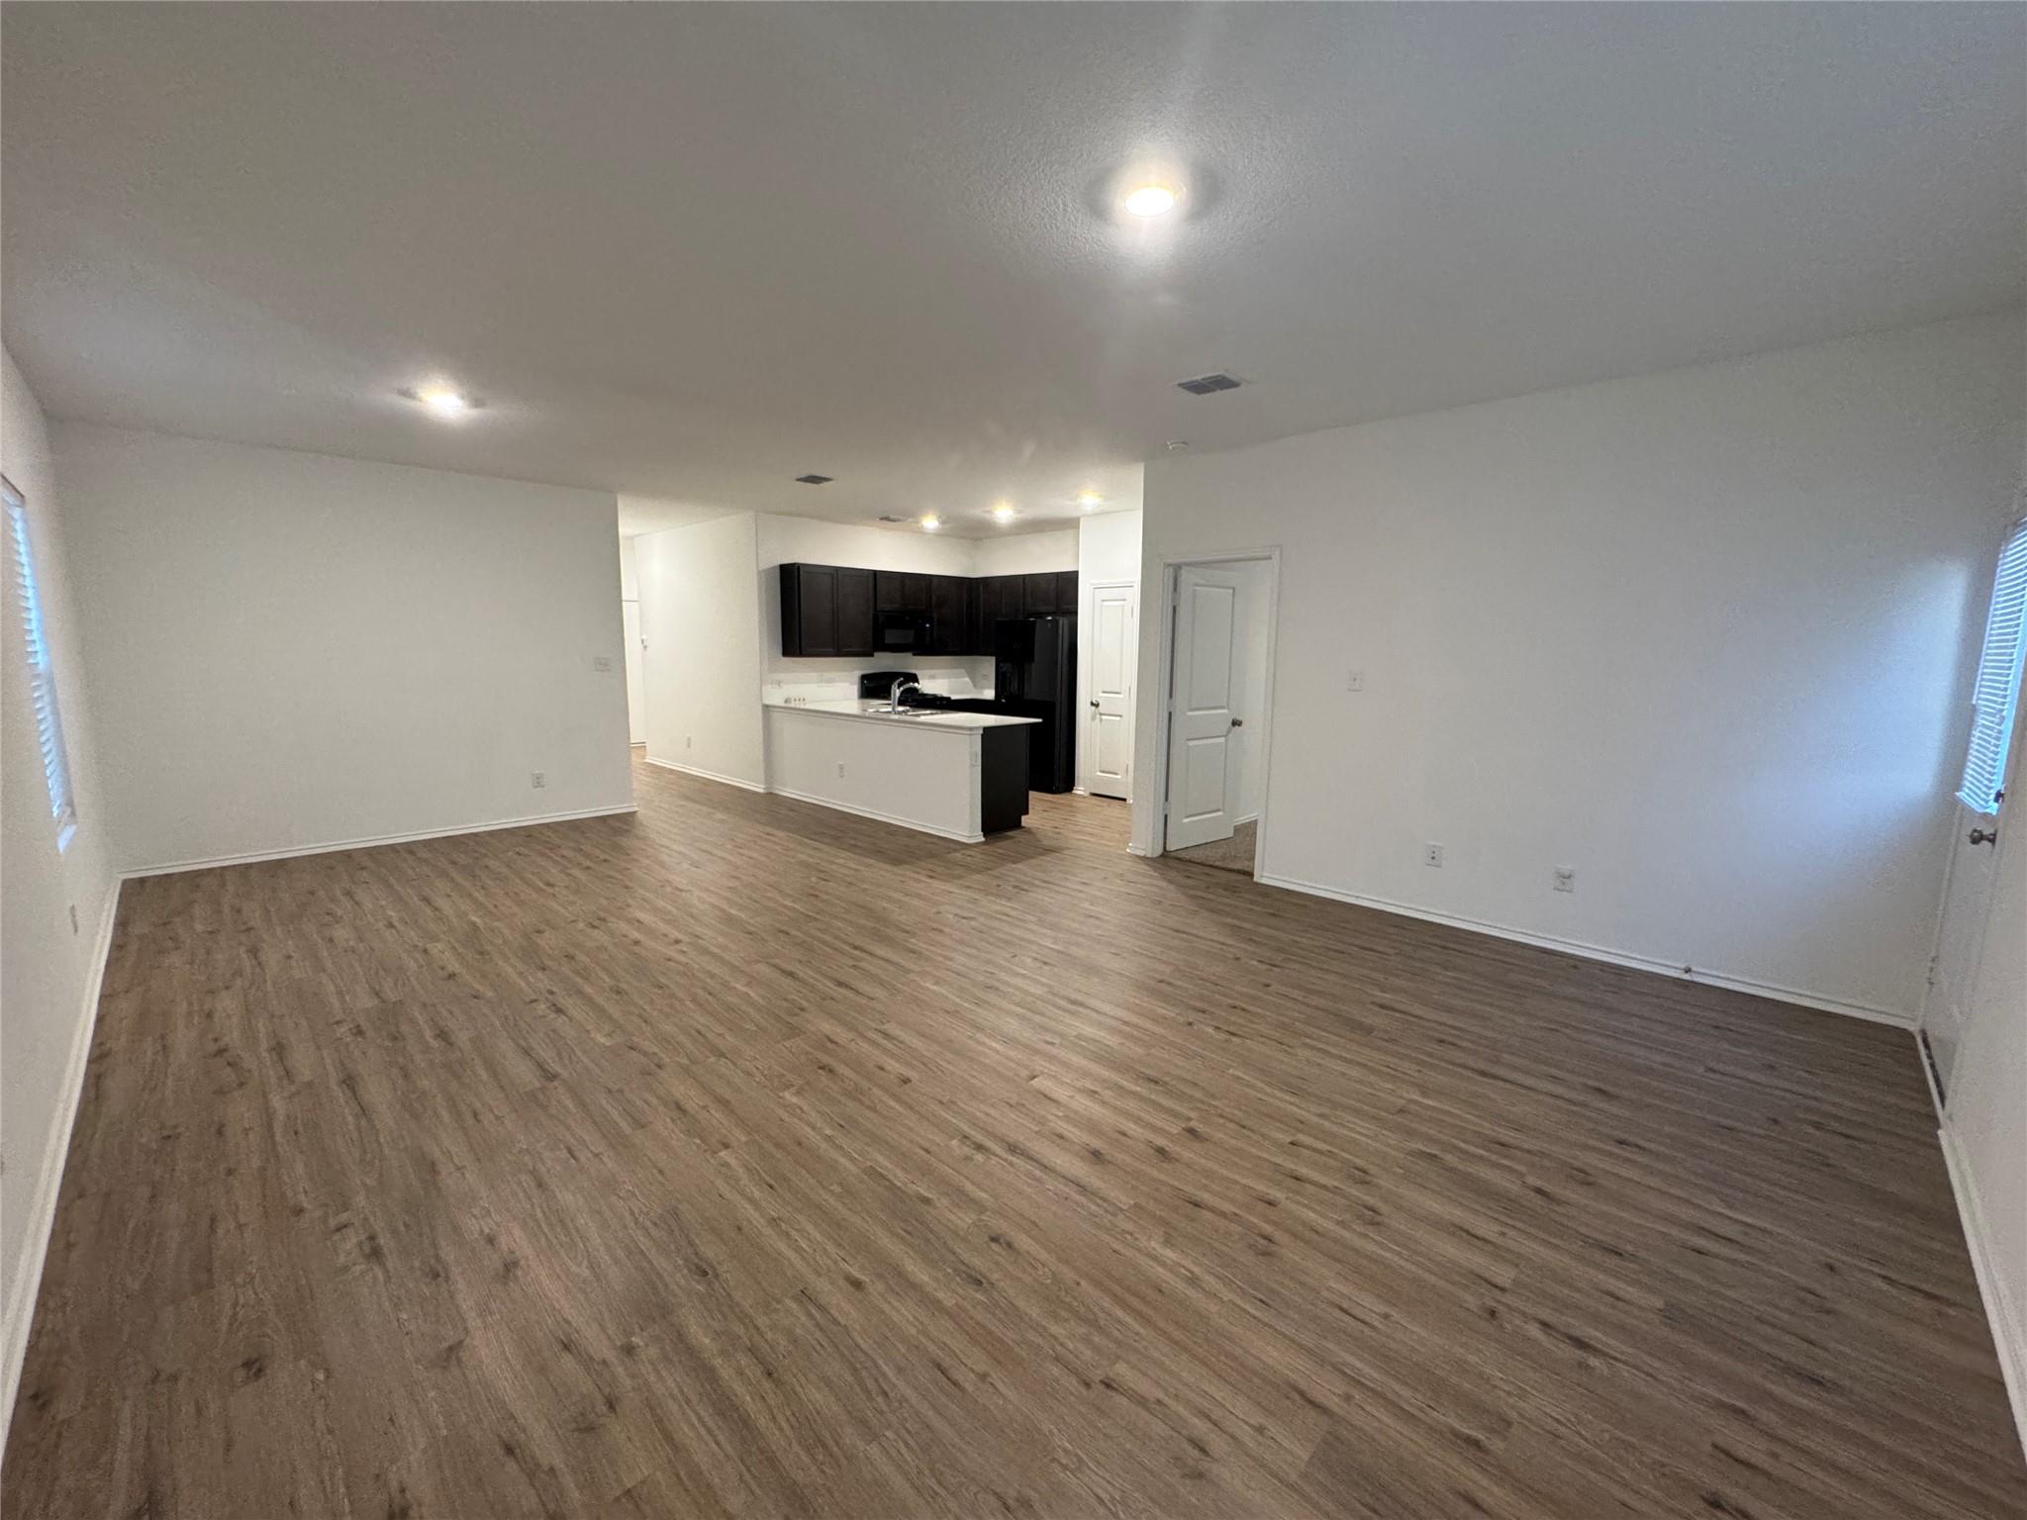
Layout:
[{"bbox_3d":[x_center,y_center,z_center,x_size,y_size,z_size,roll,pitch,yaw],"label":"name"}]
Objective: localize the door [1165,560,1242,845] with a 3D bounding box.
[{"bbox_3d":[1.438,-0.367,6.092,0.762,2.030,0.040,-7,11,-41],"label":"door"}]

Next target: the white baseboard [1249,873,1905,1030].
[{"bbox_3d":[2.621,0.908,4.284,2.850,0.084,0.018,9,12,44],"label":"white baseboard"}]

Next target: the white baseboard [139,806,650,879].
[{"bbox_3d":[-4.455,0.557,6.189,0.018,0.084,3.120,9,12,44],"label":"white baseboard"}]

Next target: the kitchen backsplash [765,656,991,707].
[{"bbox_3d":[-1.406,-0.939,9.144,0.030,0.470,3.000,9,12,44],"label":"kitchen backsplash"}]

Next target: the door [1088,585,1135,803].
[{"bbox_3d":[0.945,-0.643,7.977,0.550,2.050,0.050,9,12,44],"label":"door"}]

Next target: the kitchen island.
[{"bbox_3d":[-1.125,-0.008,7.431,2.950,0.910,0.800,9,12,44],"label":"kitchen island"}]

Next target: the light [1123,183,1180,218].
[{"bbox_3d":[0.371,-1.533,2.258,0.160,0.030,0.160,1,8,0],"label":"light"}]

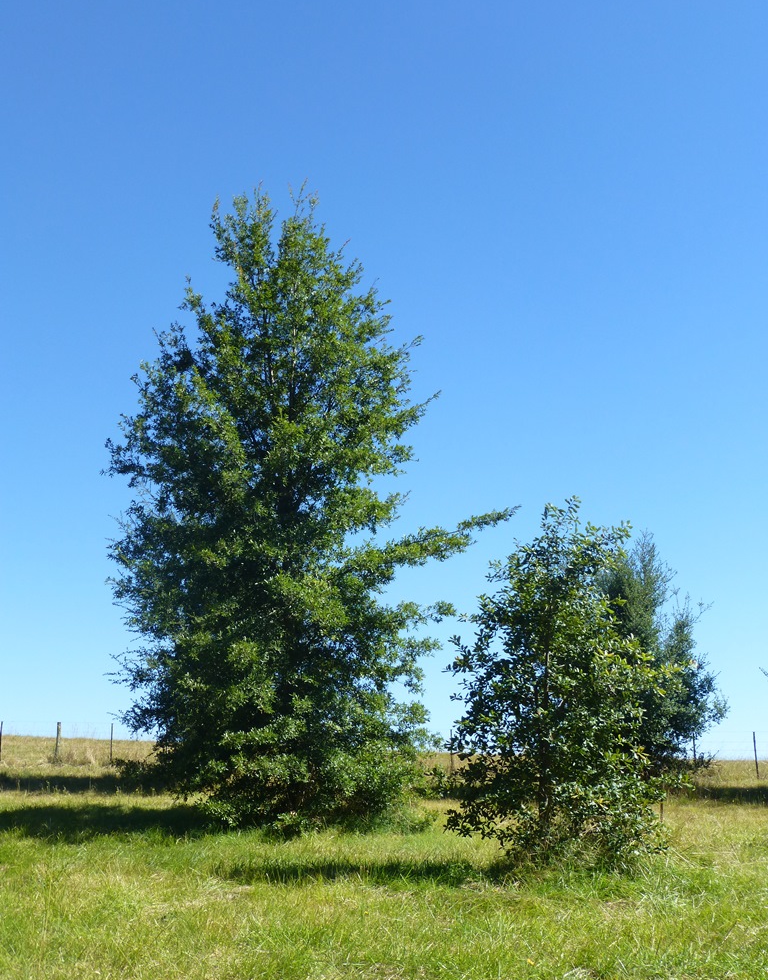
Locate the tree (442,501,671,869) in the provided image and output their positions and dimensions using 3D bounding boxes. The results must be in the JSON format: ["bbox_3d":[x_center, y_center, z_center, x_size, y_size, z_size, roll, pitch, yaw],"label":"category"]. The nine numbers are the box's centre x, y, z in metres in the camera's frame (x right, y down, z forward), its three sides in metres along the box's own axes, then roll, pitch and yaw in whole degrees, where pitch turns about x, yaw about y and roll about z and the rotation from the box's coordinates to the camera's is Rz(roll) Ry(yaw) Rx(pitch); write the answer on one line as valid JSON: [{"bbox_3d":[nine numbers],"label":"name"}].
[{"bbox_3d":[1.821,1.931,11.972,2.350,3.730,2.350,0,-13,0],"label":"tree"}]

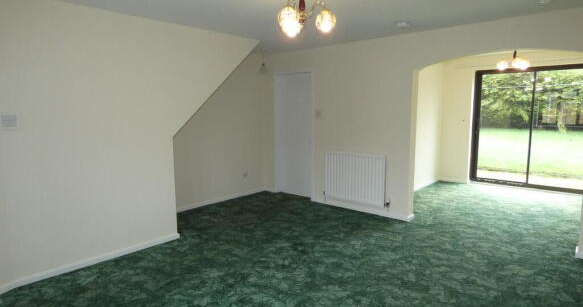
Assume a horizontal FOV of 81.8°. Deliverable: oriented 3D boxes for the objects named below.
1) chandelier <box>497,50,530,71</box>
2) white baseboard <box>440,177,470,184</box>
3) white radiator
[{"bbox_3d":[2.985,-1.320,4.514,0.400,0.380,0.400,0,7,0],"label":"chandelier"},{"bbox_3d":[3.248,0.548,6.715,0.550,0.070,0.024,6,10,42],"label":"white baseboard"},{"bbox_3d":[0.899,0.347,4.782,0.970,0.700,0.080,6,10,42],"label":"white radiator"}]

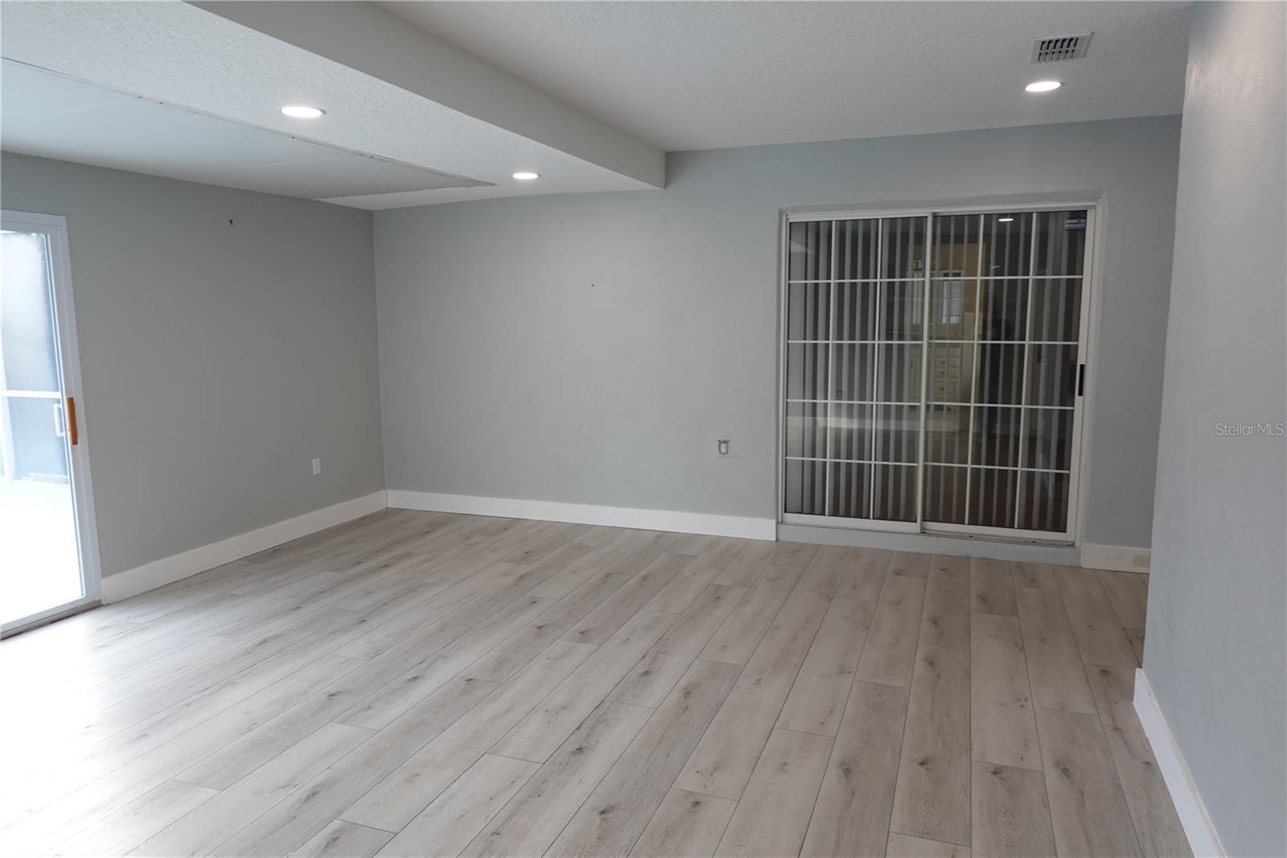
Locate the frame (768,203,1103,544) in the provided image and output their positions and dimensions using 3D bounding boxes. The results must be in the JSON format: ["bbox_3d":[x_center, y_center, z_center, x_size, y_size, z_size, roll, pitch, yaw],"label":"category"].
[{"bbox_3d":[1.767,-0.336,5.337,1.793,2.021,0.120,3,8,21],"label":"frame"}]

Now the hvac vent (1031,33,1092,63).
[{"bbox_3d":[1.651,-1.508,3.395,0.203,0.022,0.358,3,8,21],"label":"hvac vent"}]

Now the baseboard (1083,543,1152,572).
[{"bbox_3d":[2.748,0.751,4.949,0.380,0.147,0.018,3,8,21],"label":"baseboard"}]

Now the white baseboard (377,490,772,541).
[{"bbox_3d":[-0.562,0.605,6.193,3.060,0.145,0.018,3,8,21],"label":"white baseboard"}]

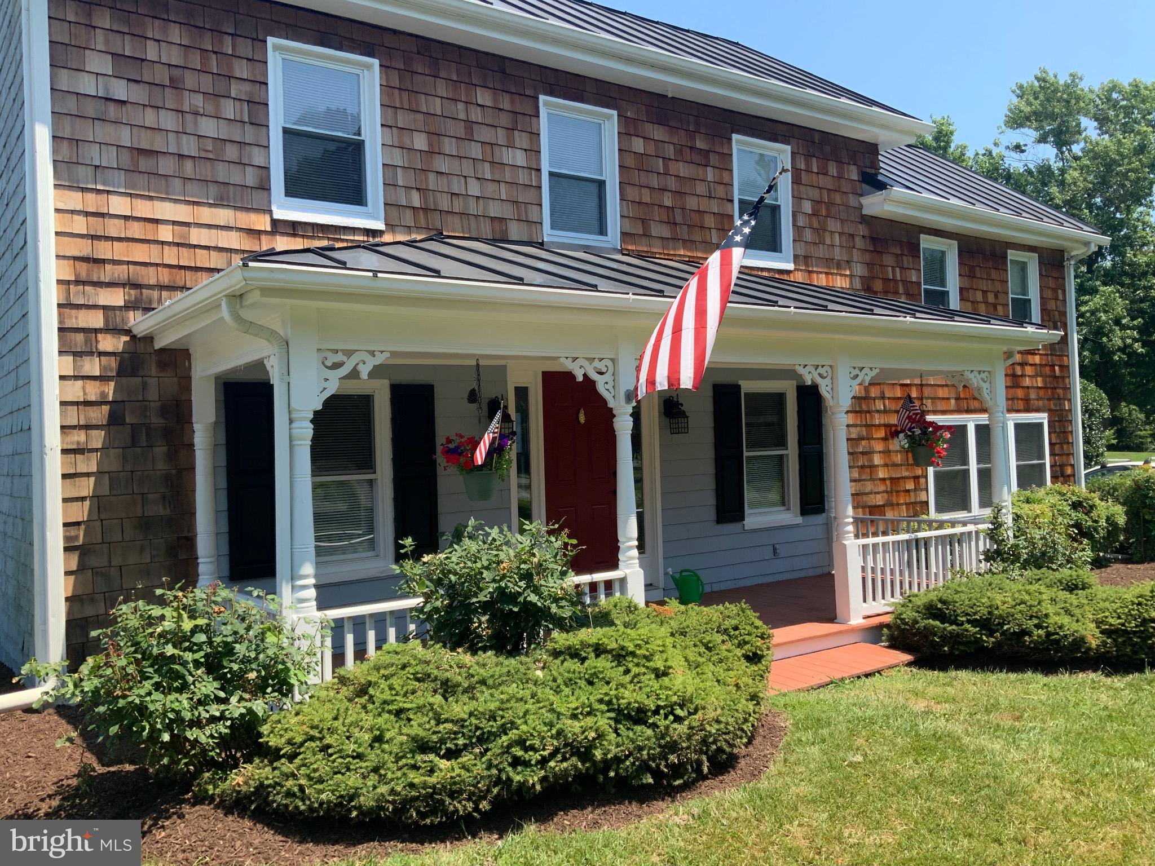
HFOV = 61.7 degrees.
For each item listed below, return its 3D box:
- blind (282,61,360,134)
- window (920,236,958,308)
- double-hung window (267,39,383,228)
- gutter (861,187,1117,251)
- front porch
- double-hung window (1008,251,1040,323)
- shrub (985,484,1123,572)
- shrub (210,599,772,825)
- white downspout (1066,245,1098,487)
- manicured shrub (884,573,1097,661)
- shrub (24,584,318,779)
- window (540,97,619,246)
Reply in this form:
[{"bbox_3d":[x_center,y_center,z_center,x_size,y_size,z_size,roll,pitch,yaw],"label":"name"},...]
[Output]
[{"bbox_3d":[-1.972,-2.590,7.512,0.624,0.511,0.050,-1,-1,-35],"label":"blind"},{"bbox_3d":[4.462,-1.768,11.886,0.742,1.258,0.100,-1,-1,-35],"label":"window"},{"bbox_3d":[-1.928,-2.282,7.465,0.892,1.359,0.100,-1,-1,-35],"label":"double-hung window"},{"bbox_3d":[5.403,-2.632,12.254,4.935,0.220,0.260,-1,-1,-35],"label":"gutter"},{"bbox_3d":[0.685,0.026,7.589,7.210,3.460,2.620,-1,-1,-35],"label":"front porch"},{"bbox_3d":[5.971,-1.790,12.935,0.713,1.258,0.100,-1,-1,-35],"label":"double-hung window"},{"bbox_3d":[5.008,1.137,10.200,1.500,1.100,1.350,-1,-1,-35],"label":"shrub"},{"bbox_3d":[-0.119,1.428,5.256,3.250,0.750,1.350,-1,-1,-35],"label":"shrub"},{"bbox_3d":[7.048,-0.520,13.461,0.240,4.220,0.270,-1,-1,-35],"label":"white downspout"},{"bbox_3d":[3.436,1.466,8.000,1.900,0.550,1.350,-1,-1,-35],"label":"manicured shrub"},{"bbox_3d":[-2.241,1.318,5.229,1.300,0.950,1.120,-1,-1,-35],"label":"shrub"},{"bbox_3d":[0.032,-2.360,8.830,0.864,1.291,0.100,-1,-1,-35],"label":"window"}]

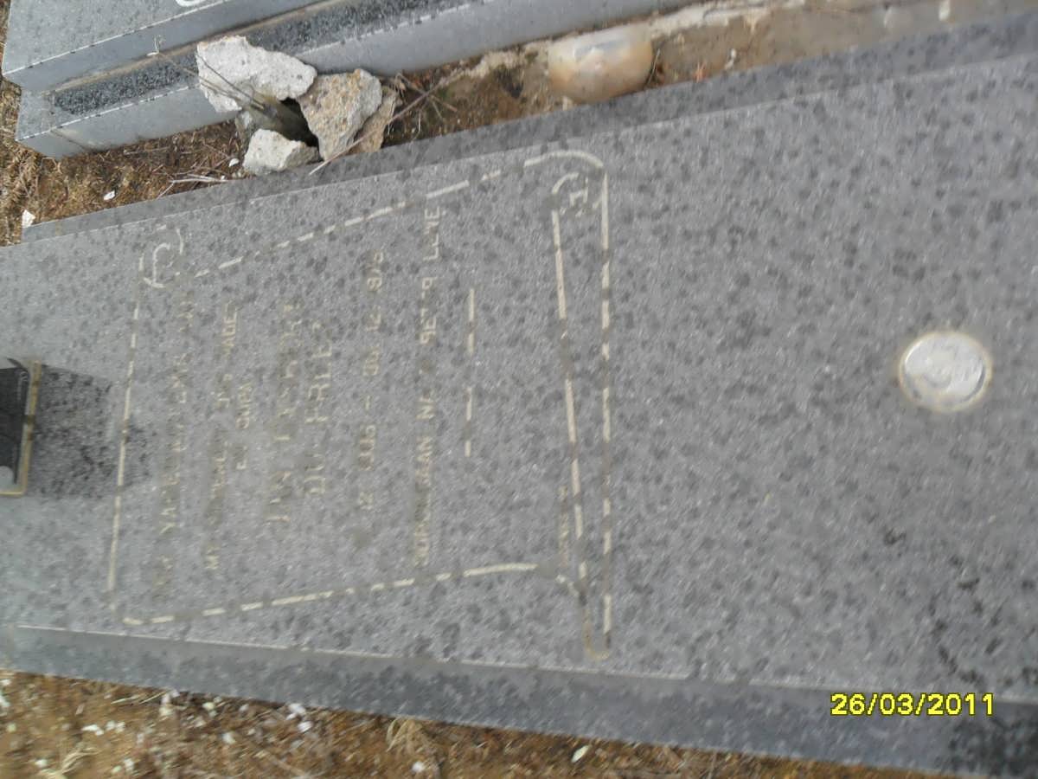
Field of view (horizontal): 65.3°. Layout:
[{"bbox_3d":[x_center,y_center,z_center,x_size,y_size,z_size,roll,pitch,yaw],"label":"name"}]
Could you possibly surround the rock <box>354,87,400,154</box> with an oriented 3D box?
[{"bbox_3d":[-0.297,-0.526,1.605,0.085,0.075,0.145,16,87,24],"label":"rock"}]

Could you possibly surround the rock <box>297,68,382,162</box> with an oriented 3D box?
[{"bbox_3d":[-0.343,-0.533,1.586,0.130,0.110,0.165,9,84,24],"label":"rock"}]

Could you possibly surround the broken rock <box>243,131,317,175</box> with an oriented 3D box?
[{"bbox_3d":[-0.479,-0.488,1.657,0.130,0.085,0.090,5,83,23],"label":"broken rock"}]

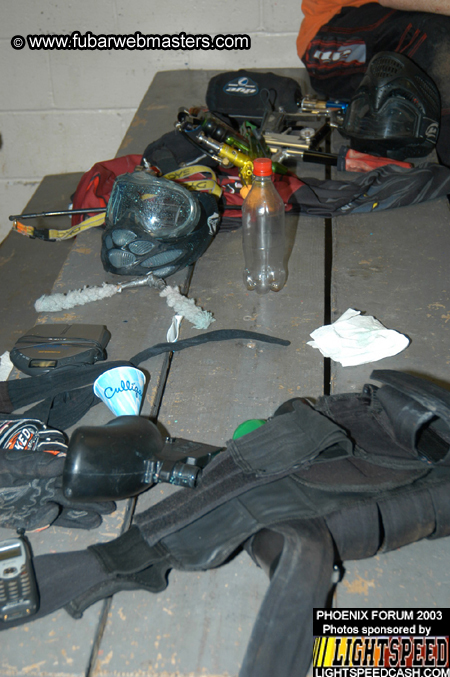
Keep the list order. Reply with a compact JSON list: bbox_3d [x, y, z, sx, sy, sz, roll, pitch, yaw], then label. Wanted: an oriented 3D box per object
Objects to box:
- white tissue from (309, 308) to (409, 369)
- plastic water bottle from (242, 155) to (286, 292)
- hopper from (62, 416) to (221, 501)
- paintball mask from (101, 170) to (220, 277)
[{"bbox_3d":[0.207,-0.009,1.851,0.160,0.034,0.158,0,27,5],"label":"white tissue"},{"bbox_3d":[0.066,-0.187,1.992,0.073,0.232,0.073,0,27,5],"label":"plastic water bottle"},{"bbox_3d":[-0.101,0.147,1.509,0.196,0.090,0.118,2,28,9],"label":"hopper"},{"bbox_3d":[-0.122,-0.210,2.150,0.188,0.188,0.145,17,12,33],"label":"paintball mask"}]

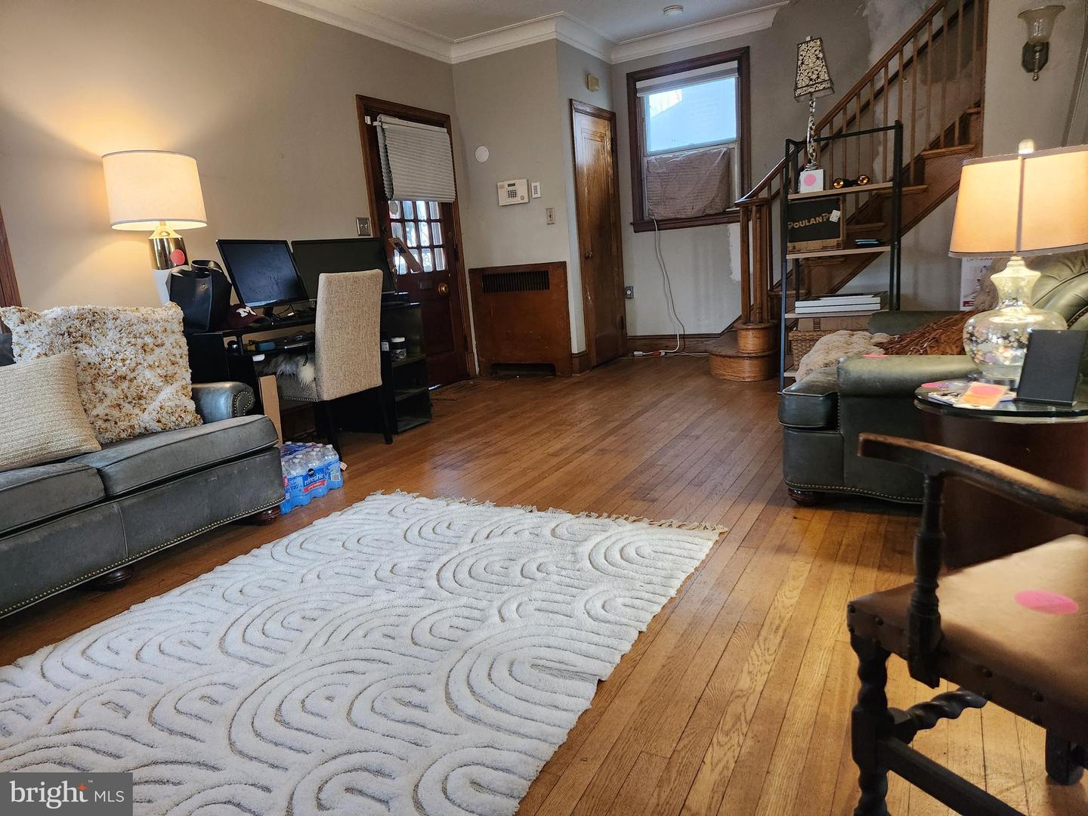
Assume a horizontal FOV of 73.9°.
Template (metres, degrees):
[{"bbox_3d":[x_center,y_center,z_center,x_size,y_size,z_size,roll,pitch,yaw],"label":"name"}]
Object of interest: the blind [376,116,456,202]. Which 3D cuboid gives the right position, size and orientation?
[{"bbox_3d":[-0.929,-1.821,5.363,0.085,0.575,0.790,2,13,29],"label":"blind"}]

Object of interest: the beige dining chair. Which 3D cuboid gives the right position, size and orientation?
[{"bbox_3d":[-1.157,-0.226,3.872,0.610,0.965,0.460,2,13,29],"label":"beige dining chair"}]

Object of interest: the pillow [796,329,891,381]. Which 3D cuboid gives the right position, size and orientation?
[{"bbox_3d":[1.194,-0.227,2.736,0.420,0.160,0.450,2,13,29],"label":"pillow"}]

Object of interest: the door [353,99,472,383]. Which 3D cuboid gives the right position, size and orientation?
[{"bbox_3d":[-0.924,-1.176,5.514,0.090,2.120,1.080,2,13,29],"label":"door"}]

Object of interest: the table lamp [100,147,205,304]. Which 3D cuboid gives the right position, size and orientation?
[{"bbox_3d":[-1.731,-0.732,3.294,0.430,0.800,0.430,2,13,29],"label":"table lamp"}]

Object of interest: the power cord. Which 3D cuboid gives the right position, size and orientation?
[{"bbox_3d":[1.072,-1.051,6.377,0.670,1.210,0.090,2,13,29],"label":"power cord"}]

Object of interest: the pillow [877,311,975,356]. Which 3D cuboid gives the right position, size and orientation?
[{"bbox_3d":[1.472,-0.252,2.653,0.460,0.160,0.450,-24,0,31],"label":"pillow"}]

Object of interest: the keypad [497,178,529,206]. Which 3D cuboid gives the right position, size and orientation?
[{"bbox_3d":[-0.243,-1.713,5.752,0.270,0.185,0.045,2,13,29],"label":"keypad"}]

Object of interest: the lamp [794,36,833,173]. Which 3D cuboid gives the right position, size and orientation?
[{"bbox_3d":[1.594,-1.794,4.282,0.210,0.765,0.190,2,13,29],"label":"lamp"}]

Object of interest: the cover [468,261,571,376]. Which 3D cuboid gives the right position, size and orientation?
[{"bbox_3d":[-0.186,-0.721,6.008,0.910,0.915,0.080,2,13,29],"label":"cover"}]

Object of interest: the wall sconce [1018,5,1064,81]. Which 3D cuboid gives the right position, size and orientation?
[{"bbox_3d":[2.700,-1.985,3.941,0.240,0.375,0.270,2,13,29],"label":"wall sconce"}]

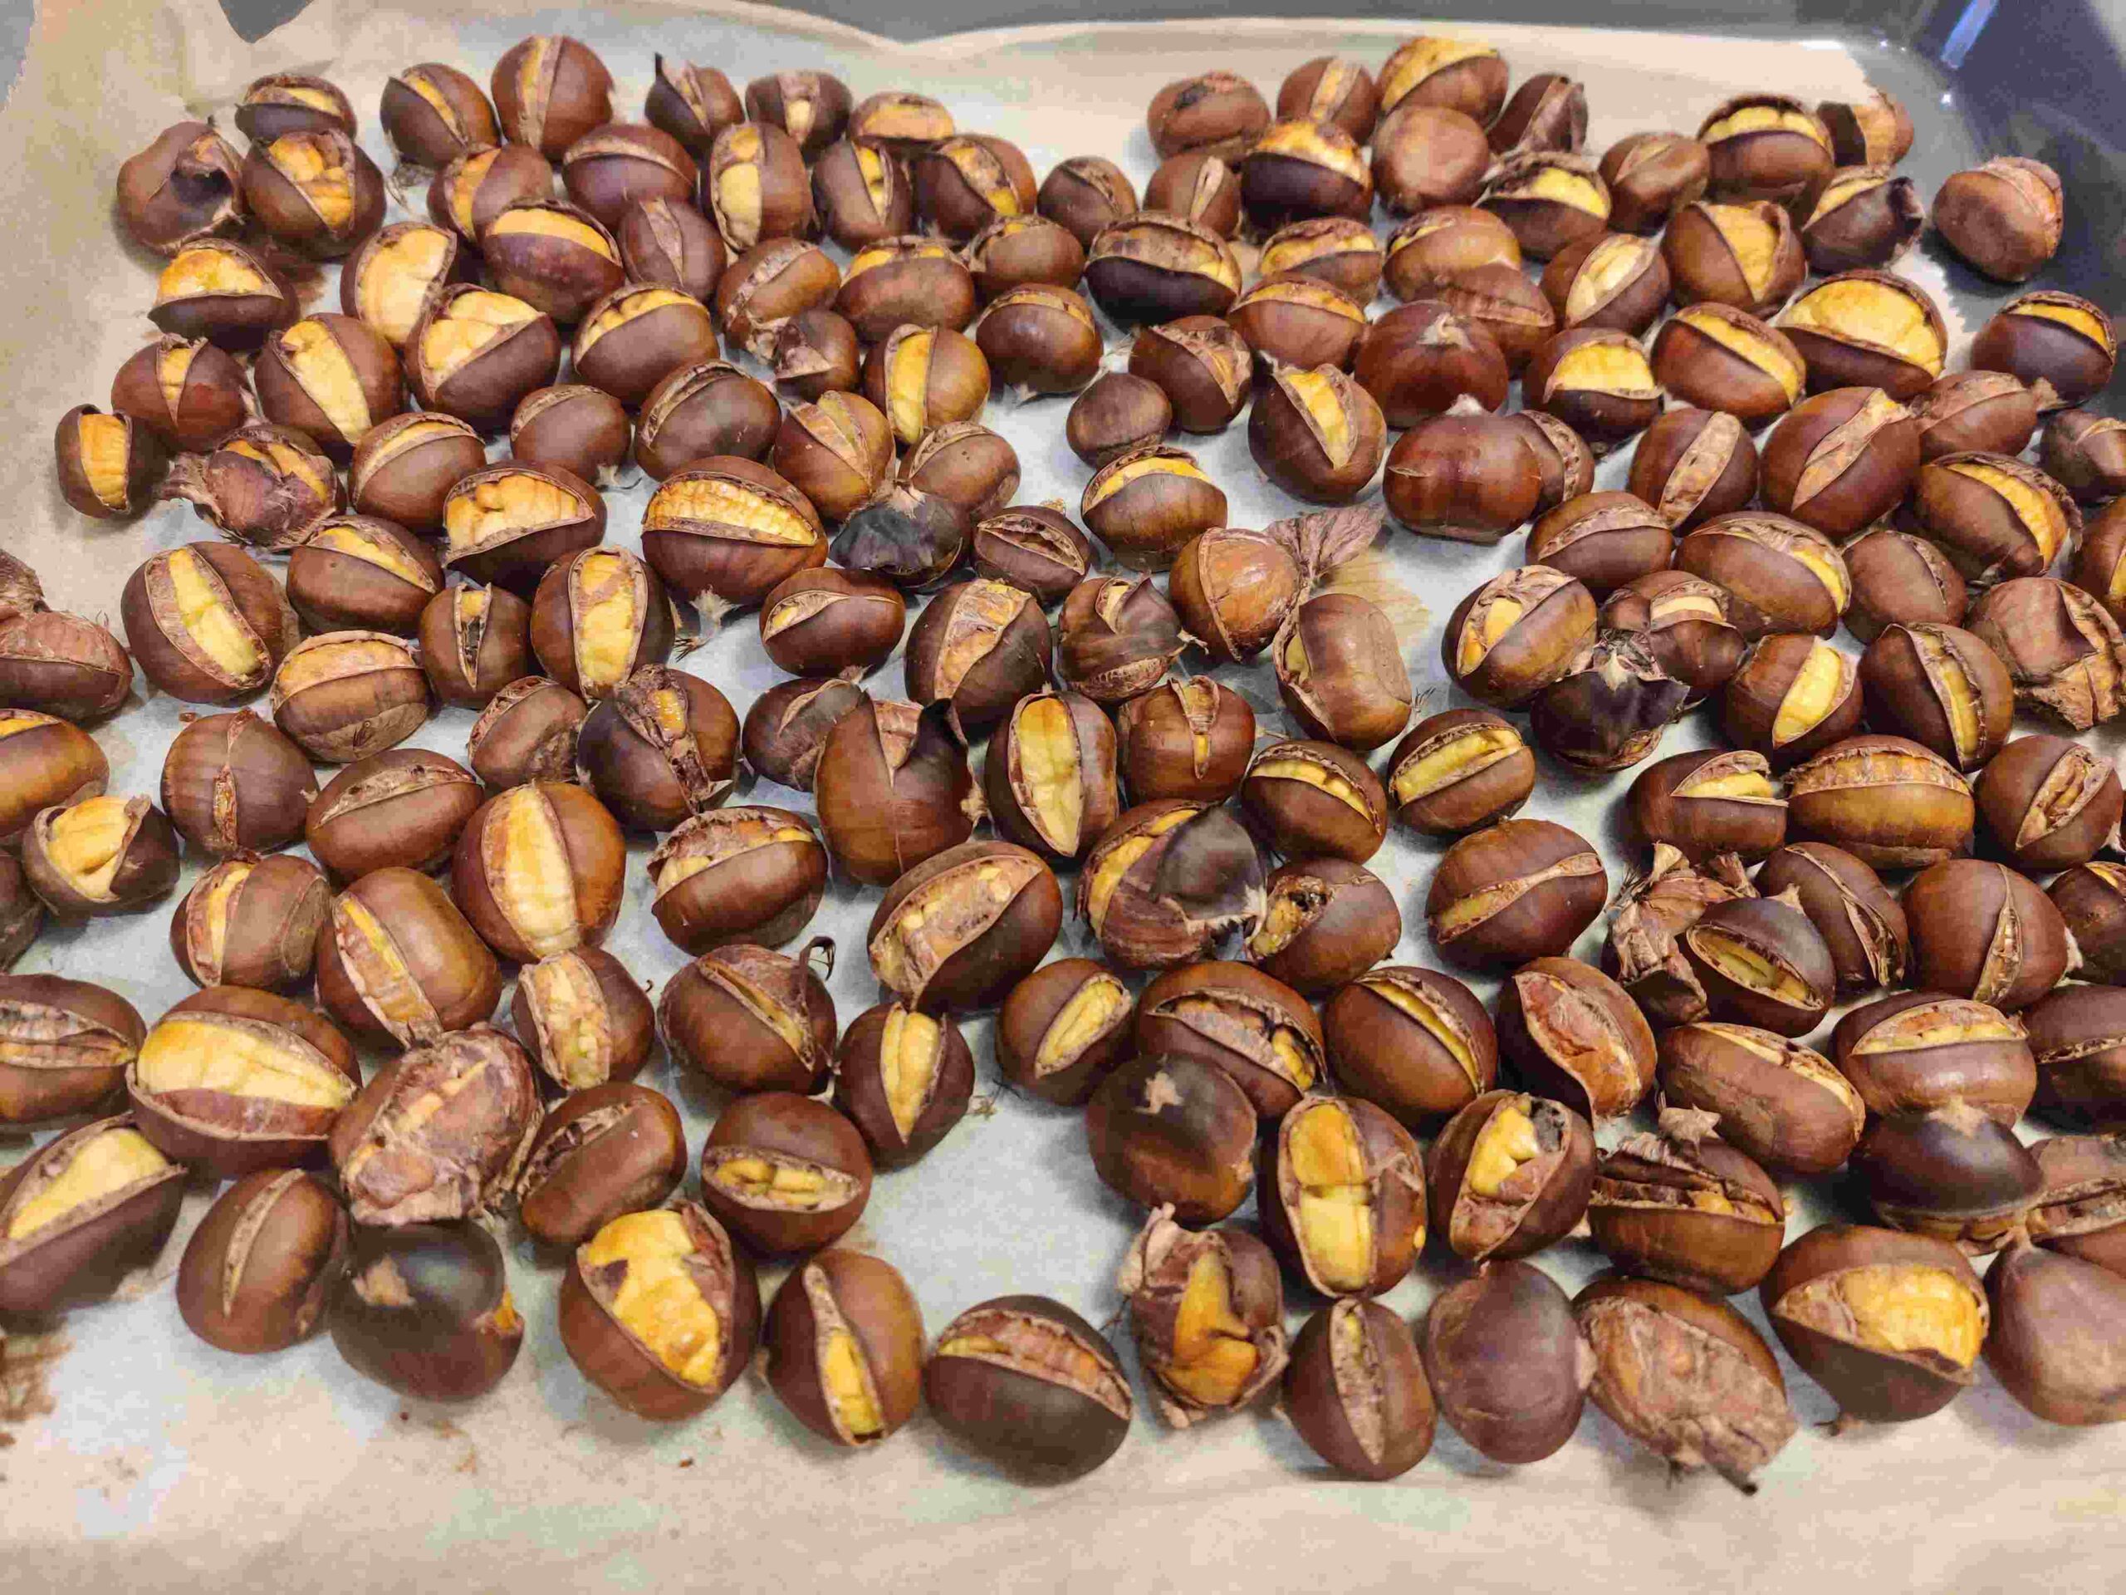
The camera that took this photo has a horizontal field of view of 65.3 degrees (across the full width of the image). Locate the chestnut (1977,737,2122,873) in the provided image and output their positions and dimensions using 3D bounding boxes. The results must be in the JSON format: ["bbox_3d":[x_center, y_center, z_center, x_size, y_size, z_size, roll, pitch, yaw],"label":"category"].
[{"bbox_3d":[0.180,0.001,0.303,0.023,0.023,0.025,0,60,0],"label":"chestnut"}]

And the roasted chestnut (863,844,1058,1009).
[{"bbox_3d":[-0.018,0.023,0.296,0.038,0.026,0.029,-38,67,-20],"label":"roasted chestnut"}]

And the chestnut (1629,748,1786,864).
[{"bbox_3d":[0.115,0.002,0.297,0.027,0.019,0.022,0,58,0],"label":"chestnut"}]

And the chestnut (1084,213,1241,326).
[{"bbox_3d":[0.022,-0.118,0.370,0.035,0.022,0.027,16,59,10],"label":"chestnut"}]

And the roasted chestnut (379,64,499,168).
[{"bbox_3d":[-0.155,-0.170,0.413,0.030,0.024,0.025,28,63,16],"label":"roasted chestnut"}]

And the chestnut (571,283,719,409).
[{"bbox_3d":[-0.091,-0.099,0.363,0.032,0.025,0.028,-25,62,-13],"label":"chestnut"}]

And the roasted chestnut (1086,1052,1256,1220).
[{"bbox_3d":[0.018,0.057,0.278,0.029,0.023,0.027,41,68,21],"label":"roasted chestnut"}]

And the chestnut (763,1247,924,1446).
[{"bbox_3d":[-0.033,0.083,0.253,0.024,0.023,0.029,-8,58,-5],"label":"chestnut"}]

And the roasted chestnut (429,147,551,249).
[{"bbox_3d":[-0.136,-0.142,0.396,0.029,0.024,0.031,17,59,11],"label":"roasted chestnut"}]

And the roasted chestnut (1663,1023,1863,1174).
[{"bbox_3d":[0.119,0.051,0.283,0.034,0.024,0.021,26,63,15],"label":"roasted chestnut"}]

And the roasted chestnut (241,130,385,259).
[{"bbox_3d":[-0.178,-0.143,0.394,0.033,0.028,0.029,17,59,11],"label":"roasted chestnut"}]

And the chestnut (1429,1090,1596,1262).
[{"bbox_3d":[0.070,0.059,0.258,0.022,0.022,0.030,40,66,22],"label":"chestnut"}]

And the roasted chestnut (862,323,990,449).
[{"bbox_3d":[-0.029,-0.087,0.351,0.027,0.022,0.030,2,58,1],"label":"roasted chestnut"}]

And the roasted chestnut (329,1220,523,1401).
[{"bbox_3d":[-0.096,0.077,0.250,0.028,0.023,0.027,0,57,0],"label":"roasted chestnut"}]

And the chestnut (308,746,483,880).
[{"bbox_3d":[-0.126,0.003,0.311,0.032,0.024,0.022,-23,62,-13],"label":"chestnut"}]

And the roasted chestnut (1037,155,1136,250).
[{"bbox_3d":[0.006,-0.140,0.391,0.024,0.020,0.023,35,64,20],"label":"roasted chestnut"}]

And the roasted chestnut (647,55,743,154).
[{"bbox_3d":[-0.093,-0.171,0.416,0.026,0.021,0.023,35,64,20],"label":"roasted chestnut"}]

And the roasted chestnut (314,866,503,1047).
[{"bbox_3d":[-0.111,0.027,0.283,0.030,0.026,0.033,-35,64,-20],"label":"roasted chestnut"}]

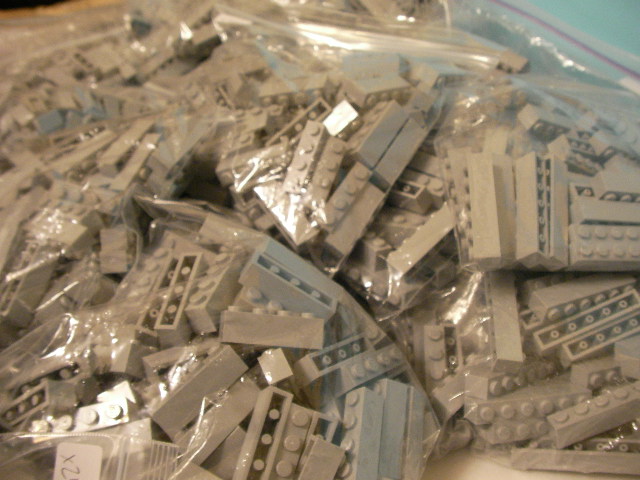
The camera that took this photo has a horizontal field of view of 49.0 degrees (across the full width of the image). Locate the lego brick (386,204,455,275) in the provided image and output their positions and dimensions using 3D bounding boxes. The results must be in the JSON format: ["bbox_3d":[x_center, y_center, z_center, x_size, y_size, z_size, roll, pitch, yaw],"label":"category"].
[{"bbox_3d":[0.048,-0.002,0.302,0.044,0.008,0.011,-43,68,-3],"label":"lego brick"}]

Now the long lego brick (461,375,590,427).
[{"bbox_3d":[0.080,0.063,0.269,0.048,0.008,0.011,-3,1,-14],"label":"long lego brick"}]

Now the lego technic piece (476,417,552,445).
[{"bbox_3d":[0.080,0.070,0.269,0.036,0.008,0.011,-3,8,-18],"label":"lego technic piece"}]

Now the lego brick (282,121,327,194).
[{"bbox_3d":[-0.006,-0.032,0.287,0.008,0.011,0.032,16,74,6],"label":"lego brick"}]

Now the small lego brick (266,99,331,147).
[{"bbox_3d":[-0.008,-0.048,0.314,0.032,0.011,0.008,-42,77,-2],"label":"small lego brick"}]

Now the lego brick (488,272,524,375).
[{"bbox_3d":[0.078,0.033,0.294,0.011,0.008,0.048,3,47,6],"label":"lego brick"}]

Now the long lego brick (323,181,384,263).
[{"bbox_3d":[0.012,-0.009,0.274,0.011,0.008,0.033,37,67,-6],"label":"long lego brick"}]

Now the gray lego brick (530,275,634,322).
[{"bbox_3d":[0.118,0.024,0.312,0.048,0.008,0.011,-15,44,-17],"label":"gray lego brick"}]

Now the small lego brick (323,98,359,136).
[{"bbox_3d":[0.009,-0.054,0.322,0.016,0.011,0.008,-43,7,-4],"label":"small lego brick"}]

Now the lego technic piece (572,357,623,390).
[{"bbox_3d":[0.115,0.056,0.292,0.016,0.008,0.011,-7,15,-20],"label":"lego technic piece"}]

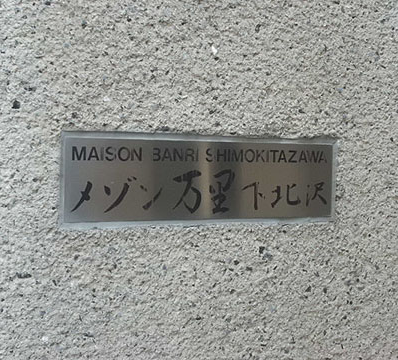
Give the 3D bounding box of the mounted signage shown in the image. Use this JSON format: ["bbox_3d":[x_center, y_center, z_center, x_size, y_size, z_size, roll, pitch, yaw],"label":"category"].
[{"bbox_3d":[0.014,0.001,1.212,0.410,0.108,0.010,0,1,-29],"label":"mounted signage"}]

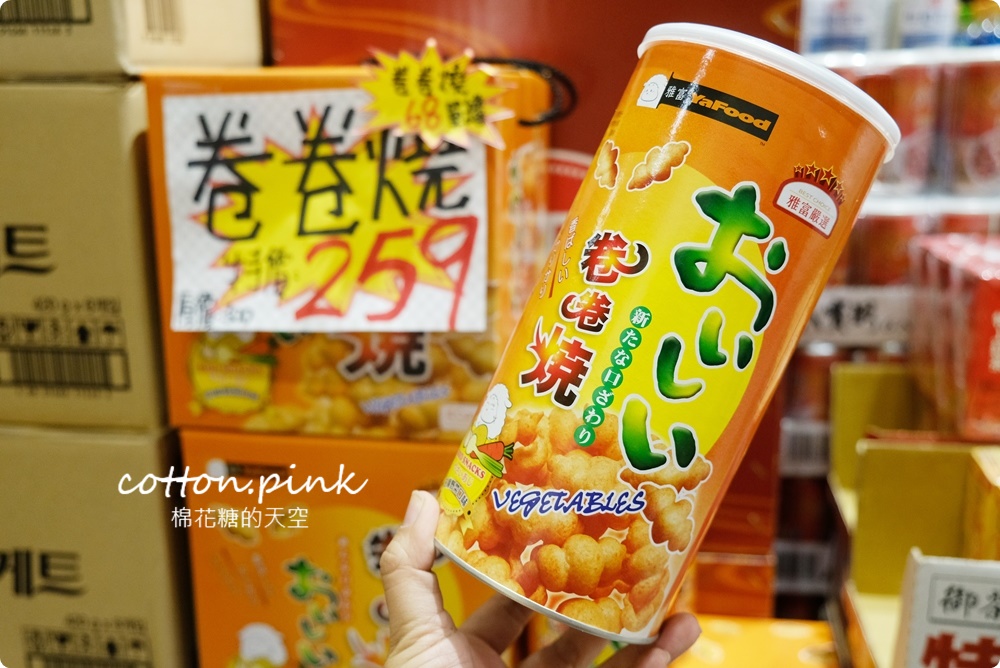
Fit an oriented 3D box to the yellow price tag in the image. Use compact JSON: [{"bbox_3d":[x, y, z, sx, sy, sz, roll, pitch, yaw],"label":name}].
[{"bbox_3d":[-0.037,-0.140,0.588,0.094,0.066,0.005,2,13,9],"label":"yellow price tag"}]

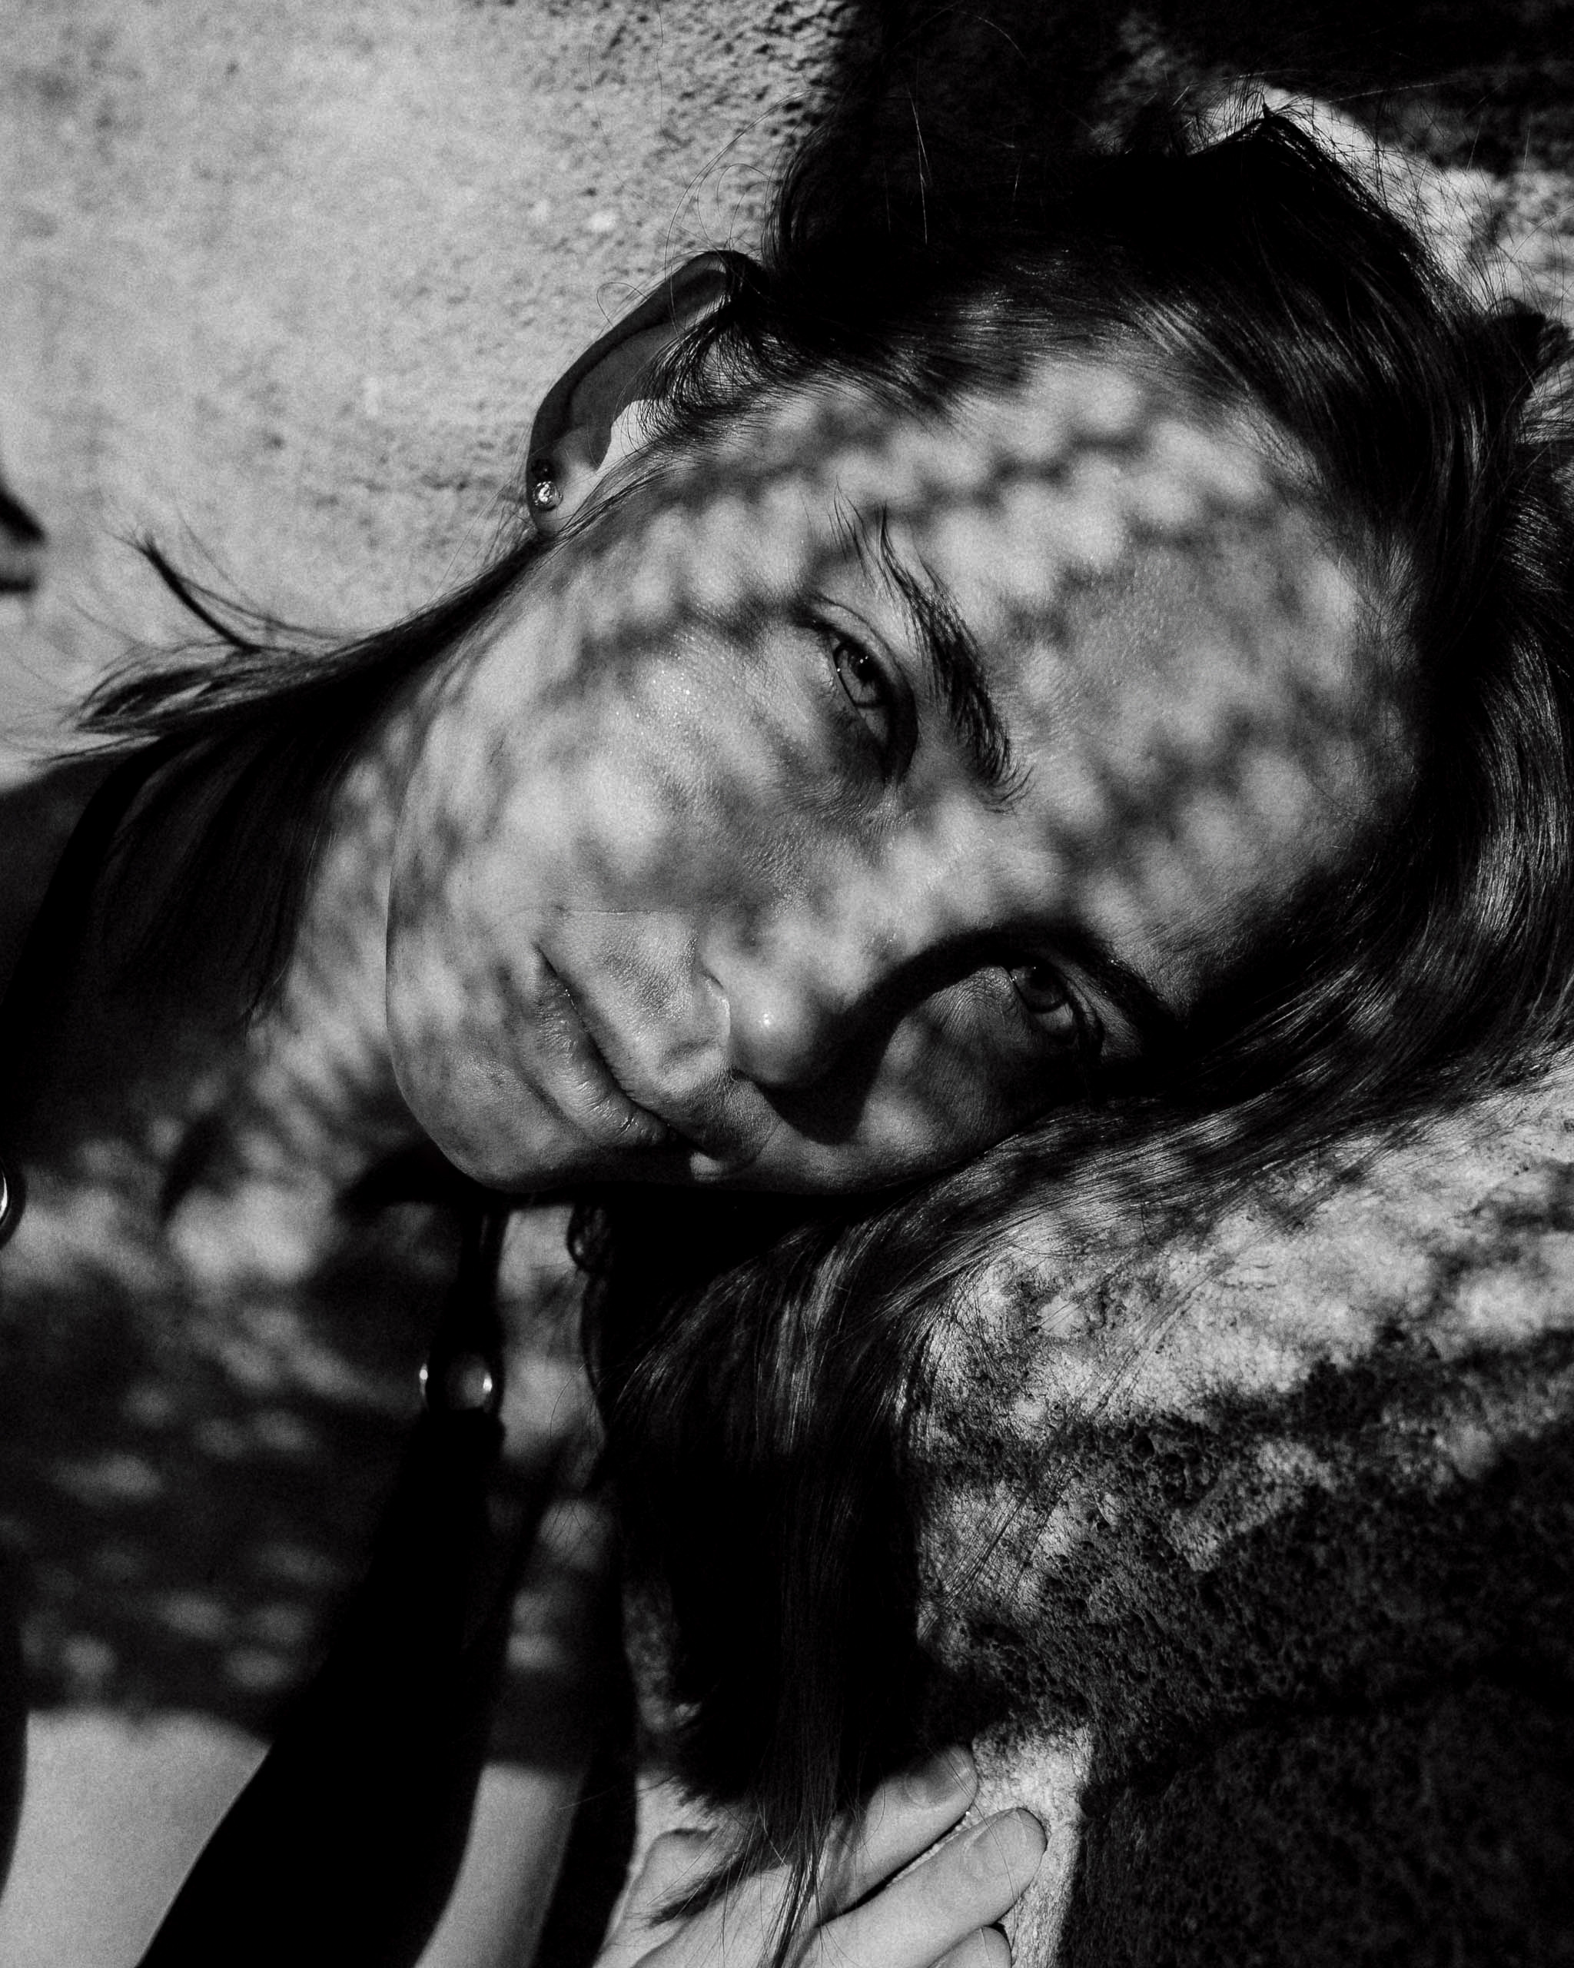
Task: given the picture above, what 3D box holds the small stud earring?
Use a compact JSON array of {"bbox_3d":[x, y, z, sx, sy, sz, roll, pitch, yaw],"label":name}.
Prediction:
[{"bbox_3d":[-0.049,-0.102,0.357,0.006,0.010,0.004,0,-5,13],"label":"small stud earring"}]

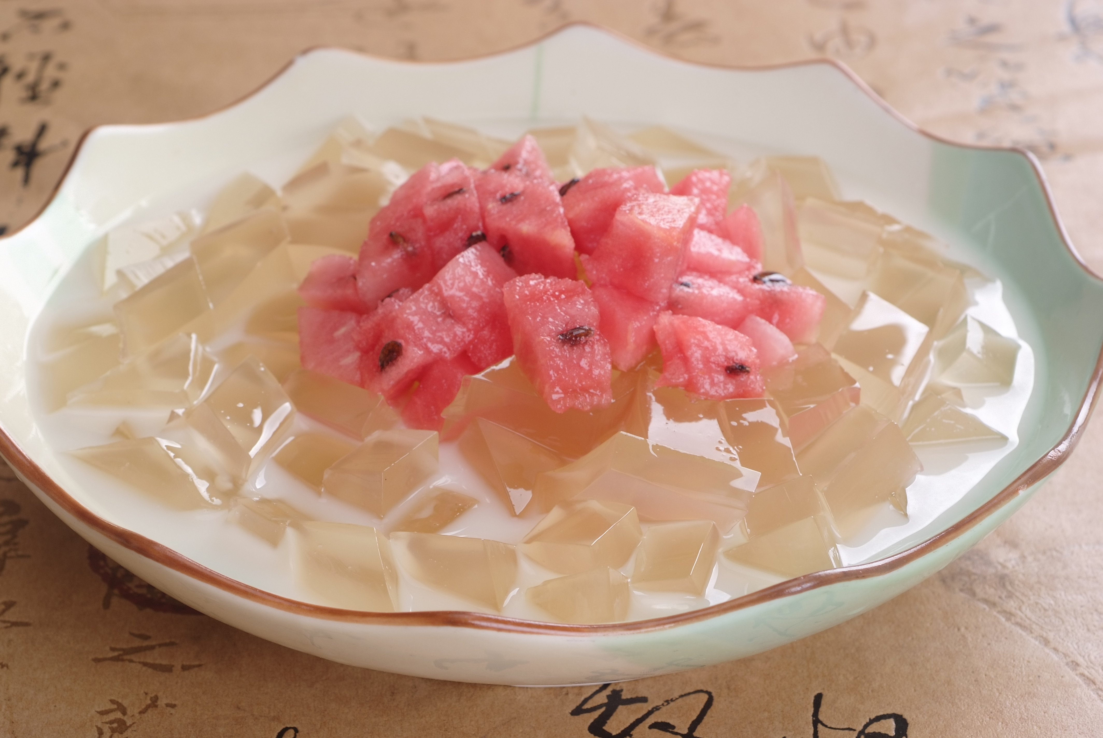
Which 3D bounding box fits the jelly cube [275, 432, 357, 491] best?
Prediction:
[{"bbox_3d":[-0.051,0.024,0.608,0.017,0.014,0.017,20,37,29],"label":"jelly cube"}]

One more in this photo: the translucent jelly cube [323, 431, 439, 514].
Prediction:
[{"bbox_3d":[-0.034,0.024,0.568,0.015,0.016,0.020,6,27,30],"label":"translucent jelly cube"}]

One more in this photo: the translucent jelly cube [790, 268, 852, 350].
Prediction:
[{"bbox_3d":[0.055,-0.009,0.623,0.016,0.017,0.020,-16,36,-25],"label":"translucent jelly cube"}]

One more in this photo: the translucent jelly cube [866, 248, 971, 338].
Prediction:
[{"bbox_3d":[0.087,-0.014,0.660,0.019,0.017,0.018,16,75,21],"label":"translucent jelly cube"}]

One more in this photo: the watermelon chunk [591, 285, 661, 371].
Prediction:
[{"bbox_3d":[0.017,-0.013,0.595,0.016,0.017,0.017,-21,38,-36],"label":"watermelon chunk"}]

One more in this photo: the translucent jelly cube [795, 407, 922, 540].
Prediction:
[{"bbox_3d":[0.072,0.024,0.644,0.022,0.018,0.014,-40,33,-8],"label":"translucent jelly cube"}]

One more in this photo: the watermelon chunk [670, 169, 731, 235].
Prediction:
[{"bbox_3d":[0.037,-0.040,0.691,0.011,0.014,0.018,2,-11,-15],"label":"watermelon chunk"}]

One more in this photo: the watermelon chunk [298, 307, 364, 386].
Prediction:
[{"bbox_3d":[-0.045,-0.009,0.599,0.015,0.016,0.015,7,29,9],"label":"watermelon chunk"}]

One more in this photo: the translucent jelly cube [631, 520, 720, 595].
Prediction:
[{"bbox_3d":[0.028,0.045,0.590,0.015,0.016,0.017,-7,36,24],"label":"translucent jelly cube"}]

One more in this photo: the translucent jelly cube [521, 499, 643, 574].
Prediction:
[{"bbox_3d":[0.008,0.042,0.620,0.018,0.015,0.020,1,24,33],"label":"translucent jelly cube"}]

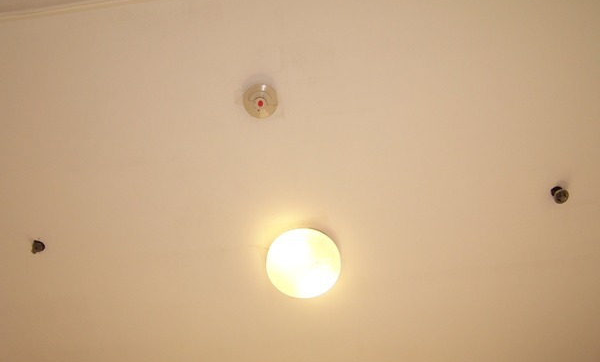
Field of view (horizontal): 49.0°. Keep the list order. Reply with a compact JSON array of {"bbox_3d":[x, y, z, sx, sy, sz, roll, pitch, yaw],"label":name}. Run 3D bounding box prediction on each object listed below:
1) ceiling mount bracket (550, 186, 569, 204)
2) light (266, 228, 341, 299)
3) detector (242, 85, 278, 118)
[{"bbox_3d":[0.855,0.046,2.171,0.051,0.046,0.051,-7,-68,4],"label":"ceiling mount bracket"},{"bbox_3d":[0.012,0.293,2.262,0.255,0.095,0.255,0,-68,1],"label":"light"},{"bbox_3d":[-0.124,-0.246,2.075,0.111,0.038,0.111,0,-68,1],"label":"detector"}]

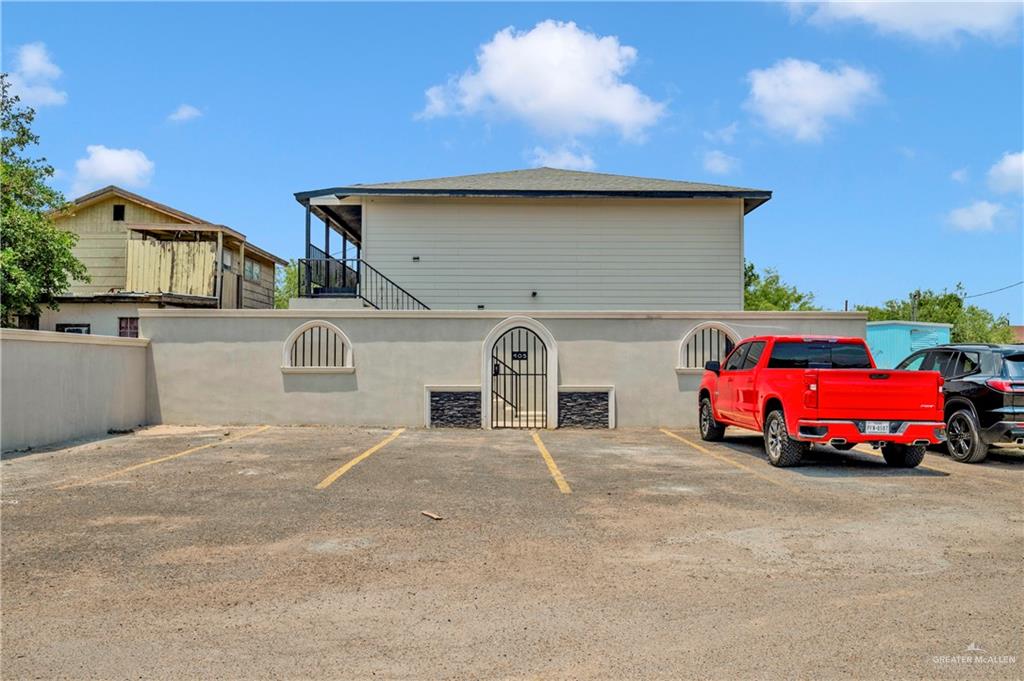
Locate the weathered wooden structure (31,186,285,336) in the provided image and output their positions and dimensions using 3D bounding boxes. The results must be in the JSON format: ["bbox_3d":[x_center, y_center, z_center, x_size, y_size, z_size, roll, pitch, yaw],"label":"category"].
[{"bbox_3d":[-11.000,-1.066,25.481,6.600,6.600,9.500,0,-1,-1],"label":"weathered wooden structure"}]

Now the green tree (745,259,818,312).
[{"bbox_3d":[11.000,-0.493,34.572,5.200,5.900,5.200,0,-1,0],"label":"green tree"}]

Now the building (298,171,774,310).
[{"bbox_3d":[0.450,-1.719,27.398,12.800,8.000,13.200,0,-1,-1],"label":"building"}]

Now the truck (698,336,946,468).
[{"bbox_3d":[4.860,0.961,13.724,2.060,1.970,5.880,0,-1,-2],"label":"truck"}]

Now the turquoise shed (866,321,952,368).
[{"bbox_3d":[11.000,0.869,23.832,3.000,2.650,3.000,0,-1,-1],"label":"turquoise shed"}]

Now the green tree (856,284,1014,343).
[{"bbox_3d":[19.000,-0.007,36.061,7.000,5.000,6.000,0,-1,0],"label":"green tree"}]

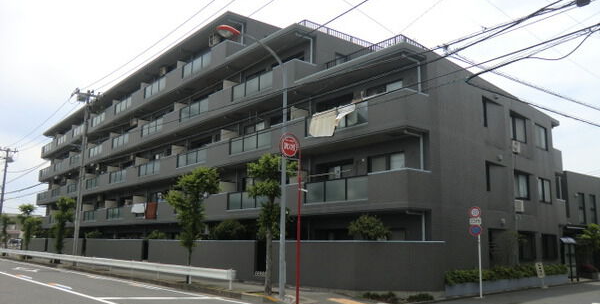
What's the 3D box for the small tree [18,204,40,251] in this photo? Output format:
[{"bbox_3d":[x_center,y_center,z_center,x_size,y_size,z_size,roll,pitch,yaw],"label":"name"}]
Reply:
[{"bbox_3d":[-24.799,7.213,46.063,1.900,5.000,1.900,9,-13,-38],"label":"small tree"}]

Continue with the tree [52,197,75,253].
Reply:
[{"bbox_3d":[-16.796,5.518,35.627,1.400,4.590,1.400,8,-12,-38],"label":"tree"}]

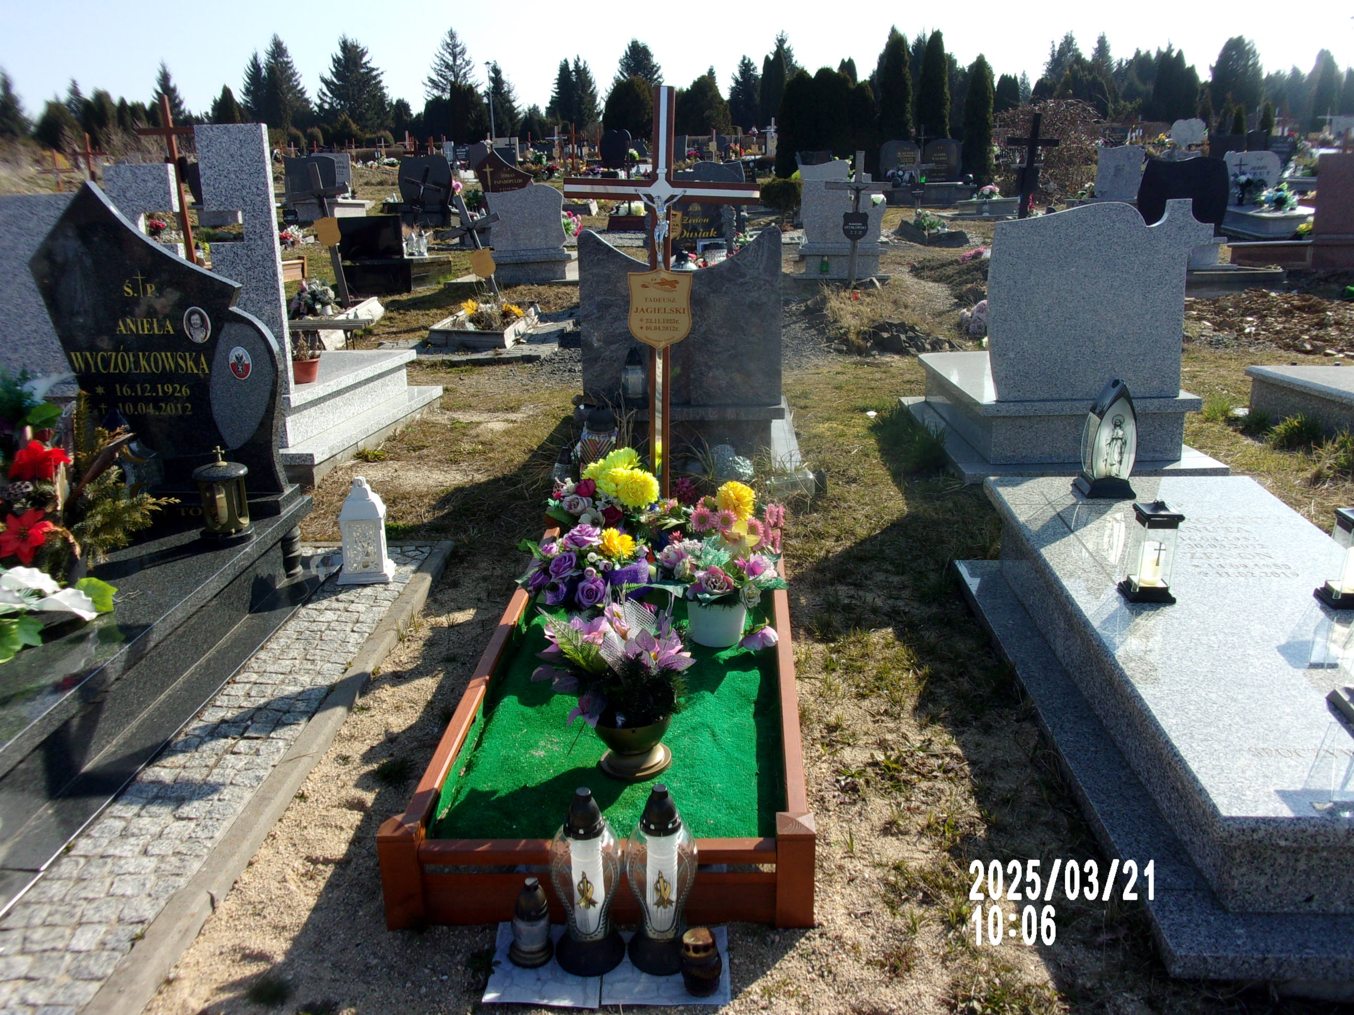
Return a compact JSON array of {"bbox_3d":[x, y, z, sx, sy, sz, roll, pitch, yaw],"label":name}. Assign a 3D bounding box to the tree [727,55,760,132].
[{"bbox_3d":[3.696,-21.772,60.269,2.200,5.767,2.200,0,19,3],"label":"tree"}]

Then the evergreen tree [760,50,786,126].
[{"bbox_3d":[4.633,-19.835,53.000,1.250,4.400,1.250,0,16,5],"label":"evergreen tree"}]

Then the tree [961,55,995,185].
[{"bbox_3d":[5.550,-7.082,20.200,0.620,2.500,0.620,-1,16,3],"label":"tree"}]

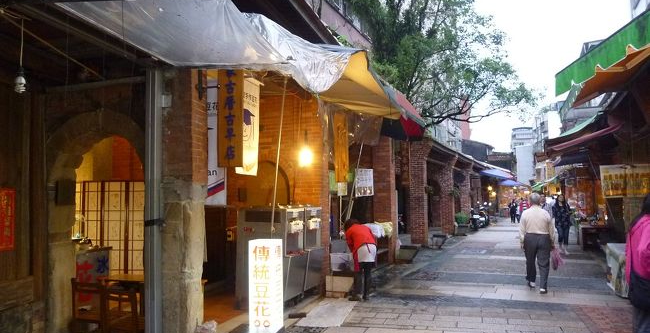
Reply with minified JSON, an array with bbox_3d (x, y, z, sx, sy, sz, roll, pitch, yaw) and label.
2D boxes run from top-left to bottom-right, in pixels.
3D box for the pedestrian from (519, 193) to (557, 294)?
[{"bbox_3d":[3.518,1.260,7.828,0.520,1.640,0.380,-3,-5,24],"label":"pedestrian"}]

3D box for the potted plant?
[{"bbox_3d":[5.997,2.461,20.468,0.680,1.000,0.680,-3,-4,20],"label":"potted plant"}]

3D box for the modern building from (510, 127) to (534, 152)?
[{"bbox_3d":[57.285,-0.542,133.427,8.500,20.100,9.000,-3,-4,23],"label":"modern building"}]

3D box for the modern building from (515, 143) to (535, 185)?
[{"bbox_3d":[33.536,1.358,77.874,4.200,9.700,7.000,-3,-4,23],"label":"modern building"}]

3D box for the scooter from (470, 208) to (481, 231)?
[{"bbox_3d":[7.209,2.453,22.464,0.650,1.120,1.750,-3,-4,20],"label":"scooter"}]

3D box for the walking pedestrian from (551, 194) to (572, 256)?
[{"bbox_3d":[6.268,1.519,12.485,0.500,1.600,0.340,-3,-4,23],"label":"walking pedestrian"}]

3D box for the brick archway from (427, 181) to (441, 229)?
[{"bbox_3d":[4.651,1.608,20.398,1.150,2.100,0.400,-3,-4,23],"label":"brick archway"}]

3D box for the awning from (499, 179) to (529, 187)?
[{"bbox_3d":[12.418,1.123,31.000,1.800,0.500,2.800,-3,-5,24],"label":"awning"}]

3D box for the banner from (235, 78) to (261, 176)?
[{"bbox_3d":[-0.779,-0.405,4.750,0.040,0.970,0.350,-4,-5,35],"label":"banner"}]

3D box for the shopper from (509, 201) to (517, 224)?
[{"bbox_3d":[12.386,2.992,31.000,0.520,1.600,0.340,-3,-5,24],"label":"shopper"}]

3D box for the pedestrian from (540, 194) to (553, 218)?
[{"bbox_3d":[5.795,1.528,12.241,0.500,1.620,0.320,-3,-5,24],"label":"pedestrian"}]

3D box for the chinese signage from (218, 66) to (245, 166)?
[{"bbox_3d":[-0.861,-0.486,4.300,0.260,1.020,0.050,-3,-4,16],"label":"chinese signage"}]

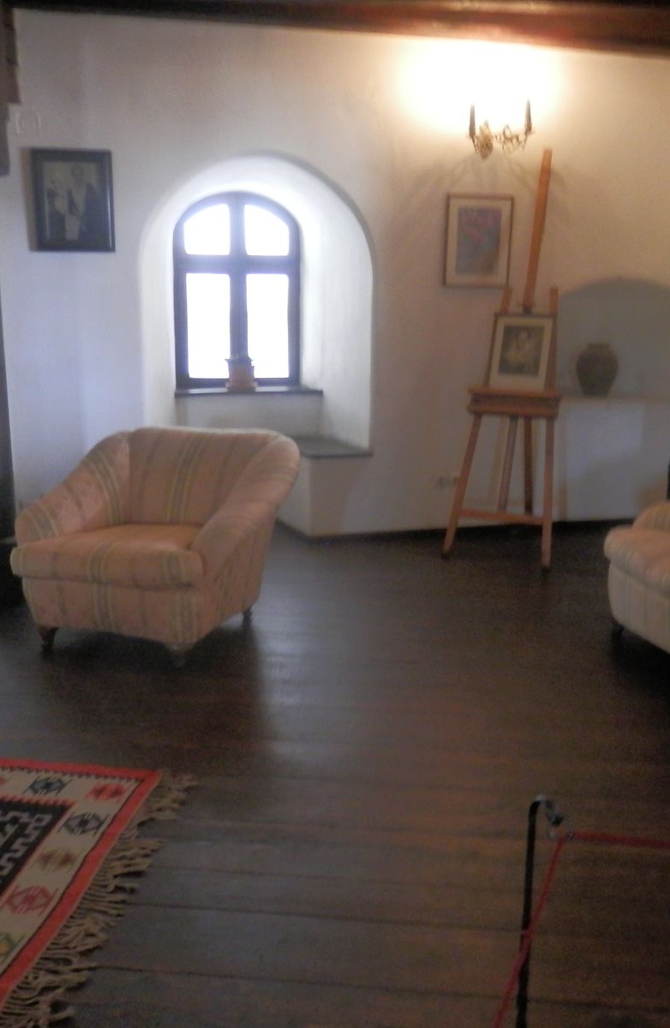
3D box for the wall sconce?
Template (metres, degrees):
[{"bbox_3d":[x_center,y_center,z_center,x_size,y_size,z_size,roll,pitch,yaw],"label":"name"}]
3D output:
[{"bbox_3d":[0.873,-2.091,5.400,0.362,0.275,0.234,-3,14,-14],"label":"wall sconce"}]

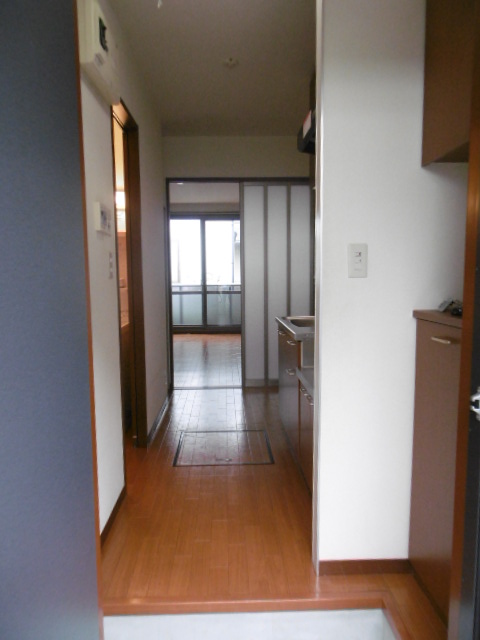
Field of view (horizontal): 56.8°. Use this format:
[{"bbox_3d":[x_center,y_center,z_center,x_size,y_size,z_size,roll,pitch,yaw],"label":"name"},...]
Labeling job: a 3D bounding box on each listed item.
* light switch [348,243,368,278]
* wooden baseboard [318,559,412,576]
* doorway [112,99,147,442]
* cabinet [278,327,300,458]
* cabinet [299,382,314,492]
[{"bbox_3d":[0.418,-0.208,1.564,0.070,0.120,0.010,-1,6,-2],"label":"light switch"},{"bbox_3d":[0.476,0.938,1.682,0.356,0.059,0.012,-1,6,-2],"label":"wooden baseboard"},{"bbox_3d":[-0.677,-0.144,2.555,0.136,2.060,0.709,-1,6,-2],"label":"doorway"},{"bbox_3d":[0.575,0.436,3.054,0.510,0.720,0.931,-1,6,-2],"label":"cabinet"},{"bbox_3d":[0.603,0.618,2.297,0.510,0.507,0.590,-1,6,-2],"label":"cabinet"}]

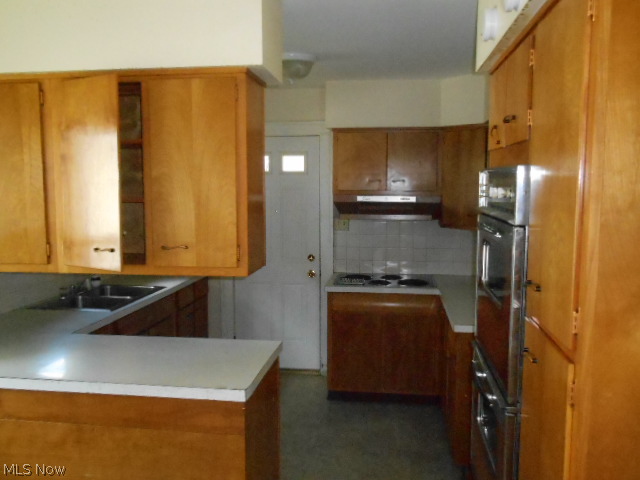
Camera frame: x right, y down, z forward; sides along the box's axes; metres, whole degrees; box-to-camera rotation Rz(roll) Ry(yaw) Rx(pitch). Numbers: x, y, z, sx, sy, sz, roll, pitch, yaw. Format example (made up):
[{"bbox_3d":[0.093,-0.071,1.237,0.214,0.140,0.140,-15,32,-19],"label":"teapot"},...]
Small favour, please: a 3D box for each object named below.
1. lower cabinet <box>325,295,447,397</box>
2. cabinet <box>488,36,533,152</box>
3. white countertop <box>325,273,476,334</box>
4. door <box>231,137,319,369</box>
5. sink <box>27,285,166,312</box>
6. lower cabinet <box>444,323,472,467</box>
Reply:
[{"bbox_3d":[0.513,0.755,4.588,0.837,0.790,0.650,1,5,7],"label":"lower cabinet"},{"bbox_3d":[0.938,-0.485,1.988,0.560,0.310,0.690,1,5,7],"label":"cabinet"},{"bbox_3d":[0.741,0.397,3.974,1.455,0.040,1.800,1,5,7],"label":"white countertop"},{"bbox_3d":[-0.380,0.128,5.007,0.760,2.015,0.045,1,5,7],"label":"door"},{"bbox_3d":[-1.468,0.467,3.867,0.550,0.180,0.850,1,5,7],"label":"sink"},{"bbox_3d":[1.117,0.846,3.650,0.595,0.790,1.070,1,5,7],"label":"lower cabinet"}]

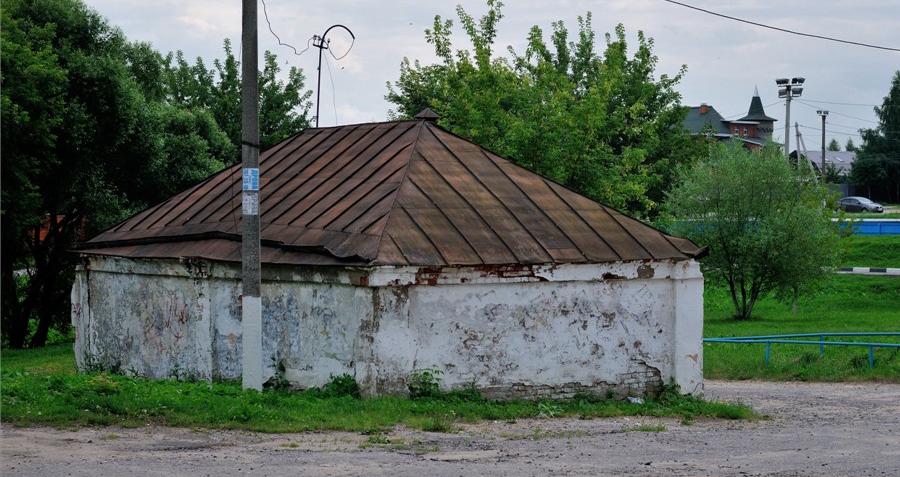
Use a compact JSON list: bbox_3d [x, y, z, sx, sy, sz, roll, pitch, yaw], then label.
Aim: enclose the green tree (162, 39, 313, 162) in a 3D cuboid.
[{"bbox_3d":[-6.447,-1.883,56.000,5.000,8.200,5.000,0,1,0],"label":"green tree"}]

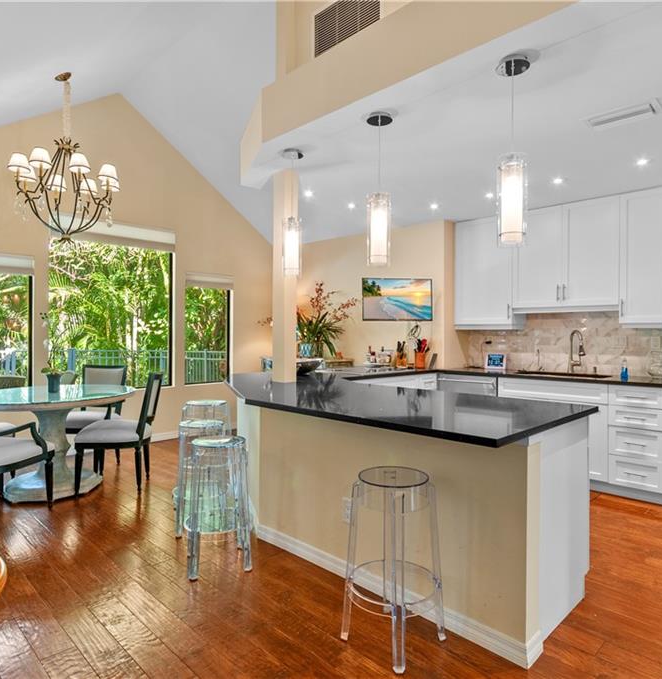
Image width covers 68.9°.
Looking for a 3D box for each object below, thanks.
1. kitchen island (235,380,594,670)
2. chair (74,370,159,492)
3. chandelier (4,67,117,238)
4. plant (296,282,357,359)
[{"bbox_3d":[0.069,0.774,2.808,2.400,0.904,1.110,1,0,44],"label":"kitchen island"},{"bbox_3d":[-1.722,0.743,3.956,0.600,0.930,0.500,0,0,-8],"label":"chair"},{"bbox_3d":[-2.200,-1.455,3.905,0.880,1.320,0.880,1,0,44],"label":"chandelier"},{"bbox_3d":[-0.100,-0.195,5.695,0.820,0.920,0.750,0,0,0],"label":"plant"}]

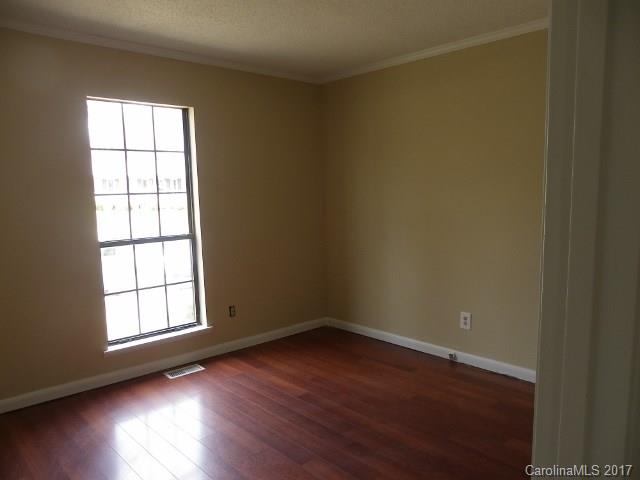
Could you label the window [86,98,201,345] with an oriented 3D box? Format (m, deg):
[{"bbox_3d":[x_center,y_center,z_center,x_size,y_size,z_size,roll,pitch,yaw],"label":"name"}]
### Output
[{"bbox_3d":[-1.312,-0.132,3.661,0.790,1.750,0.060,-6,8,-42],"label":"window"}]

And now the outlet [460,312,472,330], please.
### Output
[{"bbox_3d":[1.118,0.624,3.691,0.014,0.122,0.078,-6,8,-42],"label":"outlet"}]

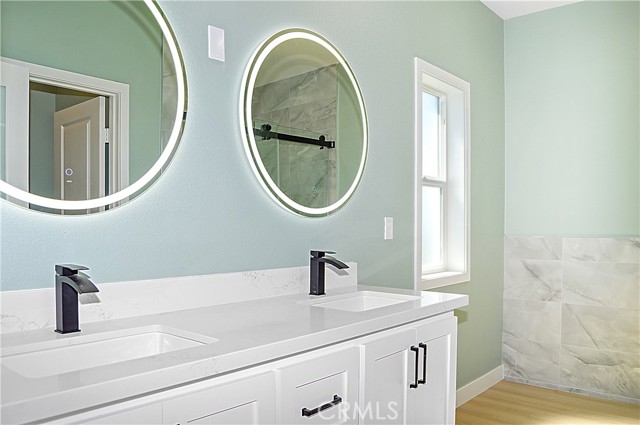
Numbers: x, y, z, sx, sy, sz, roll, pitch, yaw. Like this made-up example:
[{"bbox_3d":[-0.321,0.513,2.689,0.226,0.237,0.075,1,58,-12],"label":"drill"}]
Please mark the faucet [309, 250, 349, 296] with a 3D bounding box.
[{"bbox_3d":[0.034,0.248,1.944,0.163,0.173,0.047,-1,-2,42],"label":"faucet"}]

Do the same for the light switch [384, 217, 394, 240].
[{"bbox_3d":[0.358,0.084,2.475,0.008,0.115,0.071,-1,-2,42],"label":"light switch"}]

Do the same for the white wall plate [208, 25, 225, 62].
[{"bbox_3d":[-0.367,-0.600,1.706,0.008,0.115,0.070,-1,-2,42],"label":"white wall plate"}]

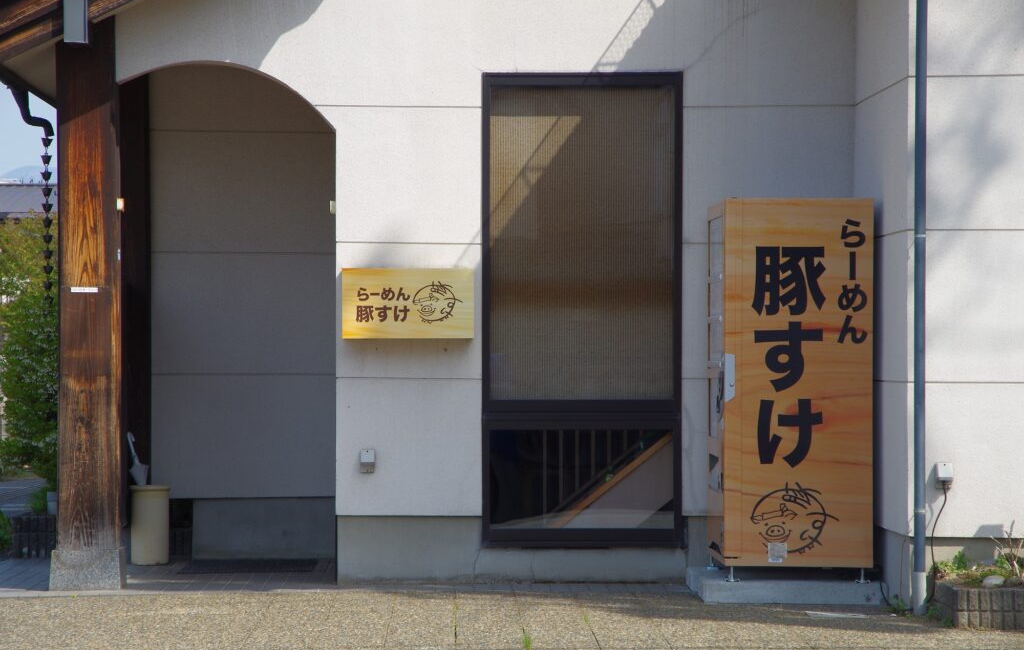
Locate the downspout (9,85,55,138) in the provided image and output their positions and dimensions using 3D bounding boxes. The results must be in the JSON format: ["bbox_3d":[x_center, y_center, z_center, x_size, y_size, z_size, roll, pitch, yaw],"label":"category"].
[{"bbox_3d":[-2.533,-1.125,17.550,0.242,0.285,0.100,0,0,-1],"label":"downspout"}]

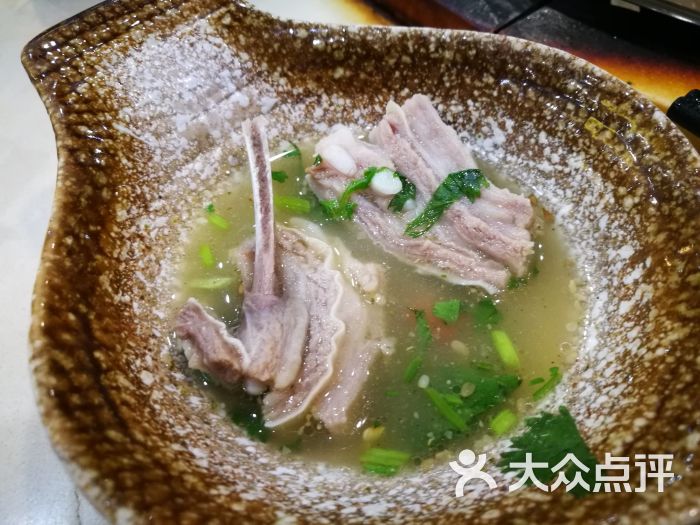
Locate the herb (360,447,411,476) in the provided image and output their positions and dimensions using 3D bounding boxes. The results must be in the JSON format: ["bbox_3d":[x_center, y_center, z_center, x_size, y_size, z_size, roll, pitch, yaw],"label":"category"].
[{"bbox_3d":[0.011,0.066,0.180,0.017,0.006,0.009,4,55,3],"label":"herb"}]

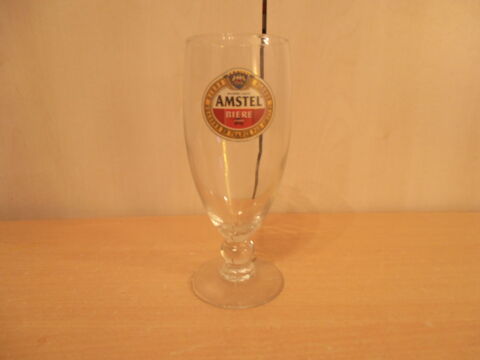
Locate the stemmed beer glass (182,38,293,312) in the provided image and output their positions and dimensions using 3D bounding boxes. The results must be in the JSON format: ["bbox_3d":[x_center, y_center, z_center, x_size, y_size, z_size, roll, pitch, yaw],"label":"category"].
[{"bbox_3d":[-0.001,-0.005,0.231,0.071,0.170,0.071,0,15,0],"label":"stemmed beer glass"}]

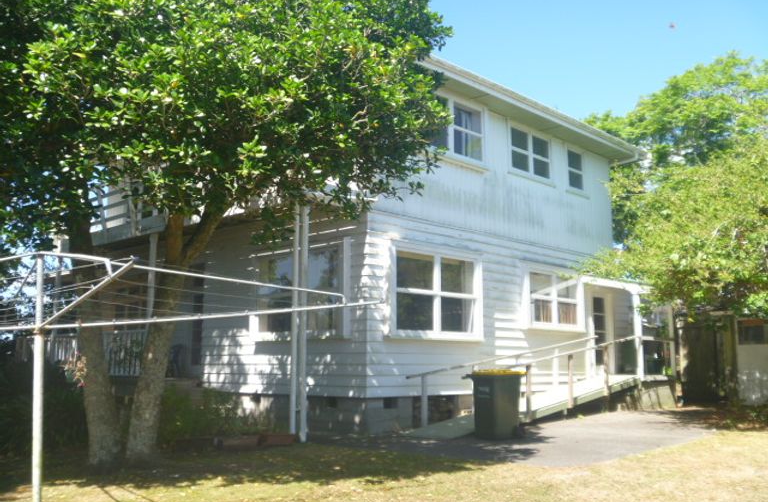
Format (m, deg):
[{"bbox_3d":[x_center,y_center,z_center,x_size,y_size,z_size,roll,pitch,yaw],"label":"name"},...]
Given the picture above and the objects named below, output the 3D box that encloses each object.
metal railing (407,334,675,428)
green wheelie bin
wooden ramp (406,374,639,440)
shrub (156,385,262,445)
[{"bbox_3d":[3.582,2.501,14.959,1.079,1.744,8.115,-8,-12,44],"label":"metal railing"},{"bbox_3d":[1.834,2.431,11.897,0.580,1.050,0.710,-8,-12,44],"label":"green wheelie bin"},{"bbox_3d":[2.914,2.893,14.225,1.008,0.857,6.472,-8,-12,44],"label":"wooden ramp"},{"bbox_3d":[-2.738,2.477,11.651,1.650,0.880,1.250,2,-9,-13],"label":"shrub"}]

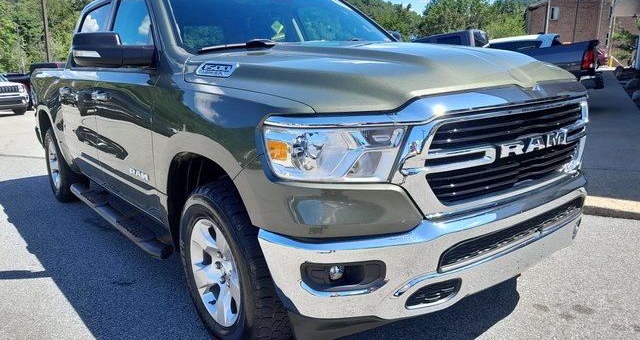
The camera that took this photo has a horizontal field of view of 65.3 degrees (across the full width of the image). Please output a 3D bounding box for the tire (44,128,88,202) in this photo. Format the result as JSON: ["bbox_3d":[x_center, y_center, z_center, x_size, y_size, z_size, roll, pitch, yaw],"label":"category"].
[{"bbox_3d":[-2.672,-0.062,5.284,0.280,0.810,0.810,-10,15,-37],"label":"tire"}]

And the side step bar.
[{"bbox_3d":[-1.448,0.295,3.587,0.210,0.120,2.200,-10,15,-37],"label":"side step bar"}]

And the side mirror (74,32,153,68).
[{"bbox_3d":[-1.080,-0.633,2.646,0.420,0.190,0.230,-10,15,-37],"label":"side mirror"}]

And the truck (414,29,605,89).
[{"bbox_3d":[3.447,-2.359,12.088,5.800,1.900,2.000,7,14,34],"label":"truck"}]

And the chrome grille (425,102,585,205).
[{"bbox_3d":[0.833,-0.081,2.105,1.180,0.390,0.190,-10,15,-37],"label":"chrome grille"}]

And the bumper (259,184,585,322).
[{"bbox_3d":[0.724,0.279,2.332,2.000,0.400,0.560,-10,15,-37],"label":"bumper"}]

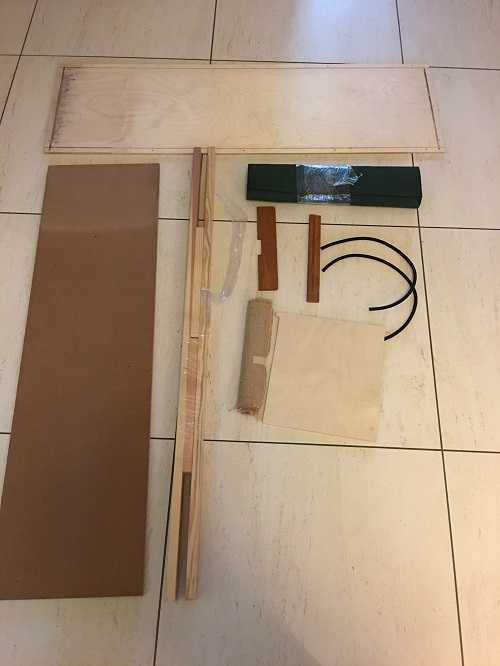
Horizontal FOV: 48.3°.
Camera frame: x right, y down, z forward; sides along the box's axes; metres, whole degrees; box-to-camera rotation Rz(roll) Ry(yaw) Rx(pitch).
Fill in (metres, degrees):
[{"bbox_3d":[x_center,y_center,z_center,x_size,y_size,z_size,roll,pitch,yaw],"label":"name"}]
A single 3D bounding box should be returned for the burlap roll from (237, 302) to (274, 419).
[{"bbox_3d":[0.015,0.047,1.325,0.057,0.050,0.273,5,66,2],"label":"burlap roll"}]

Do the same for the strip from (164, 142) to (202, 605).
[{"bbox_3d":[-0.151,0.009,1.349,0.020,0.028,1.150,0,66,0],"label":"strip"}]

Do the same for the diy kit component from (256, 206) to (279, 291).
[{"bbox_3d":[0.046,-0.224,1.468,0.049,0.008,0.254,0,66,0],"label":"diy kit component"}]

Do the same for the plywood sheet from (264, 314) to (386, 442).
[{"bbox_3d":[0.179,0.098,1.327,0.264,0.006,0.286,8,66,3],"label":"plywood sheet"}]

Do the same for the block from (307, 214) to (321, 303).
[{"bbox_3d":[0.167,-0.195,1.453,0.030,0.012,0.260,4,66,1],"label":"block"}]

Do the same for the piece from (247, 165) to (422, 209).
[{"bbox_3d":[0.230,-0.406,1.532,0.471,0.040,0.099,2,66,1],"label":"piece"}]

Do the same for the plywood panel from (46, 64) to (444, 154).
[{"bbox_3d":[-0.016,-0.668,1.661,1.142,0.011,0.350,0,66,0],"label":"plywood panel"}]

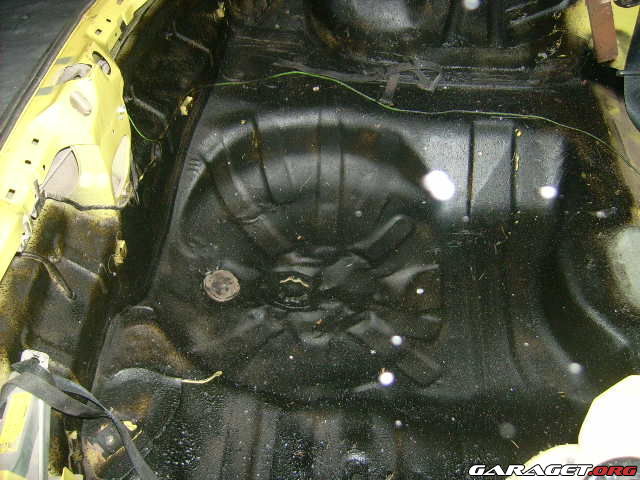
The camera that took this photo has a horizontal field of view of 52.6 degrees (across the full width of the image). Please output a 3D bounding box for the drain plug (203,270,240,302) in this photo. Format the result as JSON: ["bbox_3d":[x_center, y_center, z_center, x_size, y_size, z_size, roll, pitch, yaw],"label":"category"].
[{"bbox_3d":[-0.151,0.072,1.000,0.056,0.012,0.056,2,53,-3],"label":"drain plug"}]

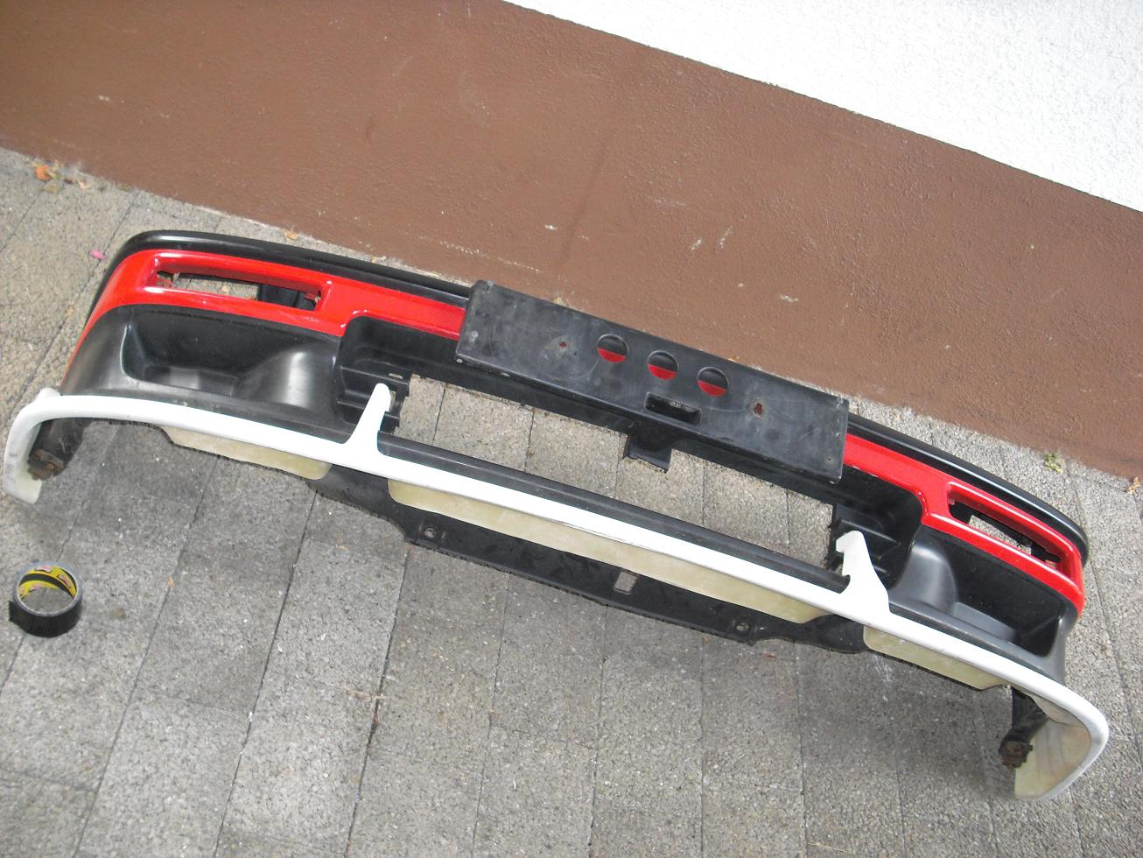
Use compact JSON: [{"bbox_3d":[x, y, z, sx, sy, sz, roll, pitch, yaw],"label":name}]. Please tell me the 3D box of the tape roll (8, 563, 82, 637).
[{"bbox_3d":[-0.702,0.230,1.681,0.087,0.053,0.086,0,52,-23],"label":"tape roll"}]

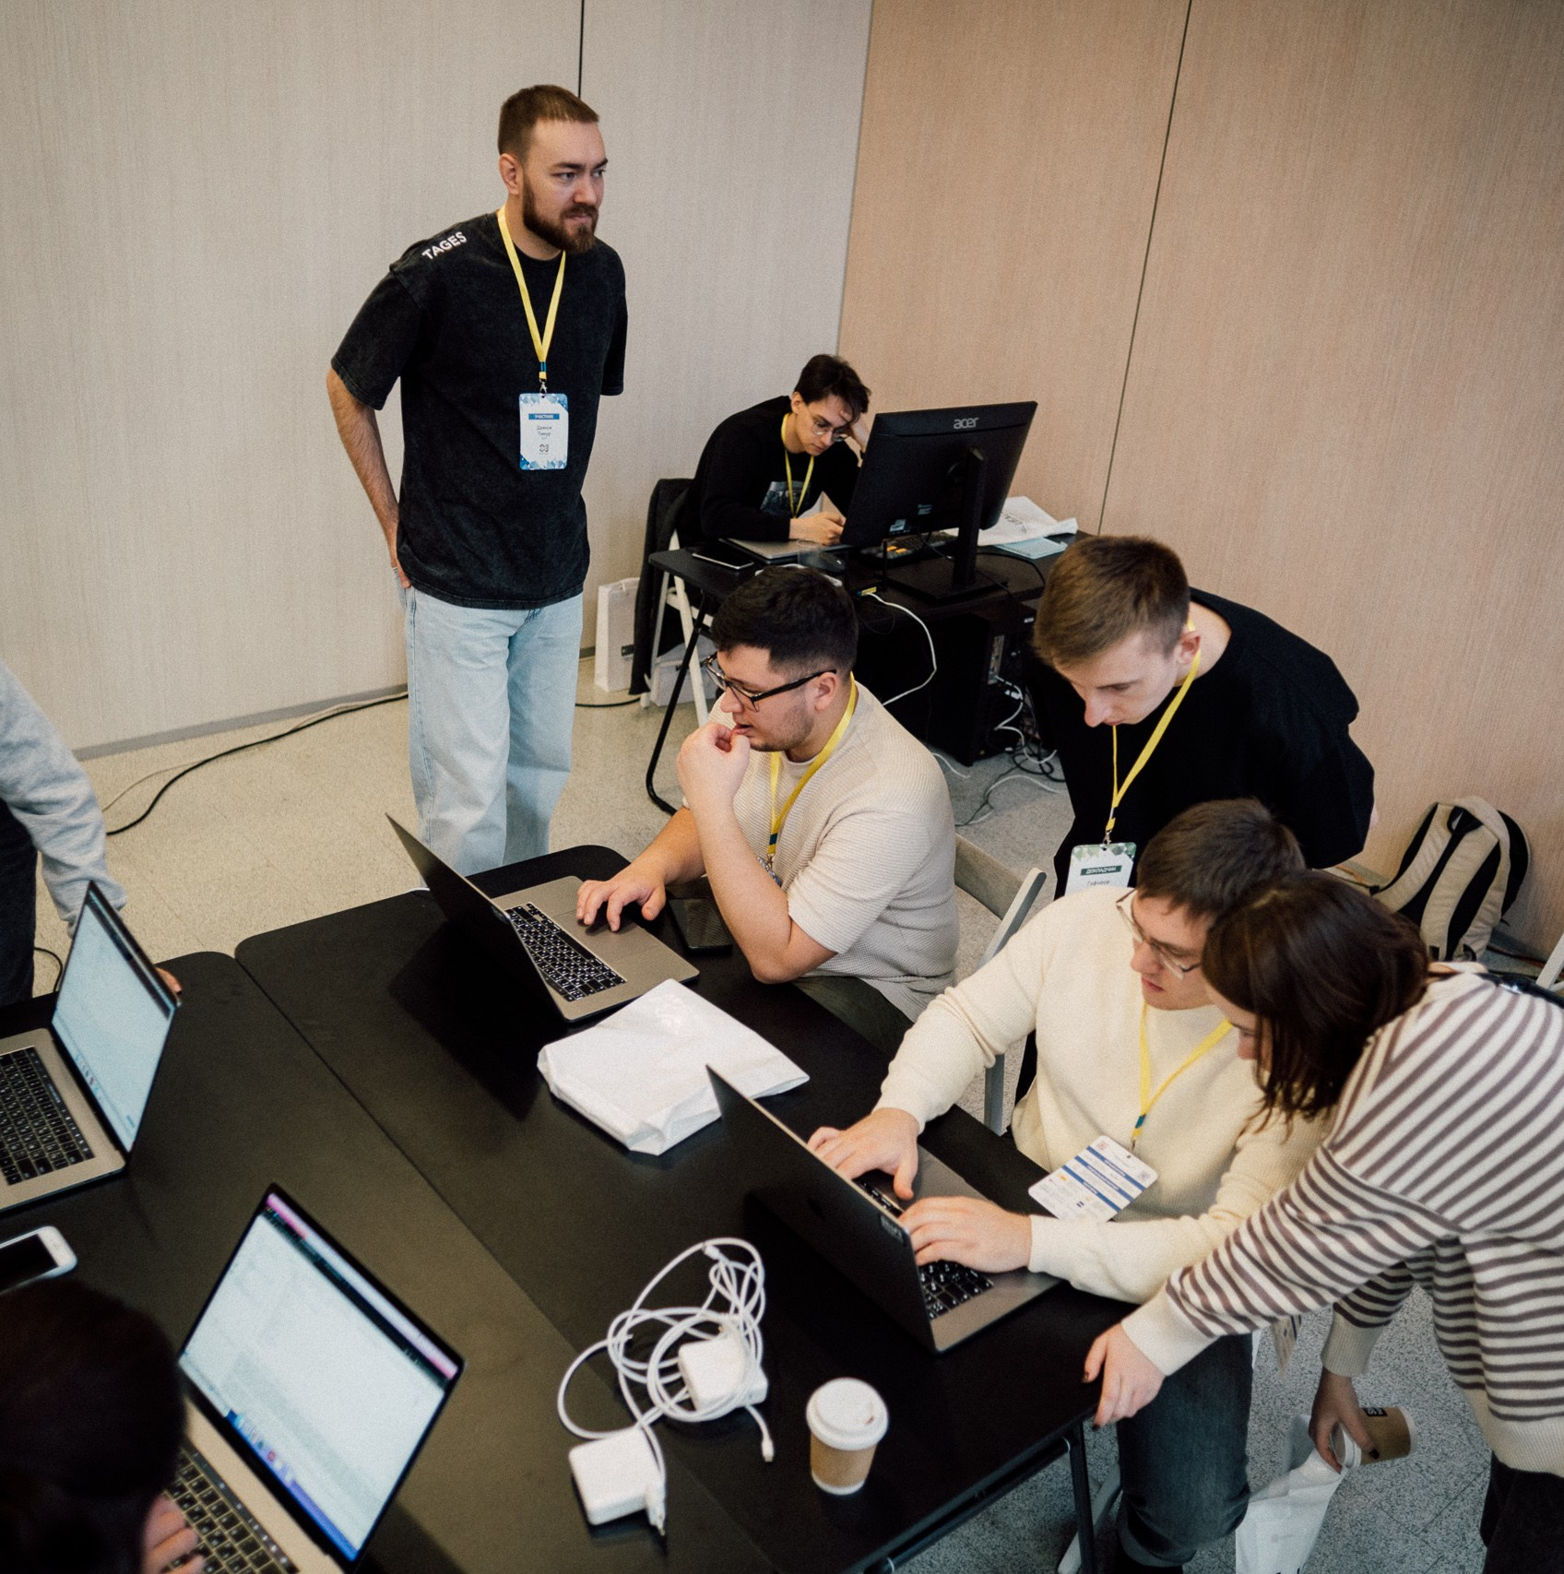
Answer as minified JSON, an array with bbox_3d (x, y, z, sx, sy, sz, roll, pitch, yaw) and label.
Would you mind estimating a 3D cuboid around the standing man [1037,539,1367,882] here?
[{"bbox_3d":[0.585,0.254,2.690,0.520,1.470,0.700,22,30,30],"label":"standing man"}]

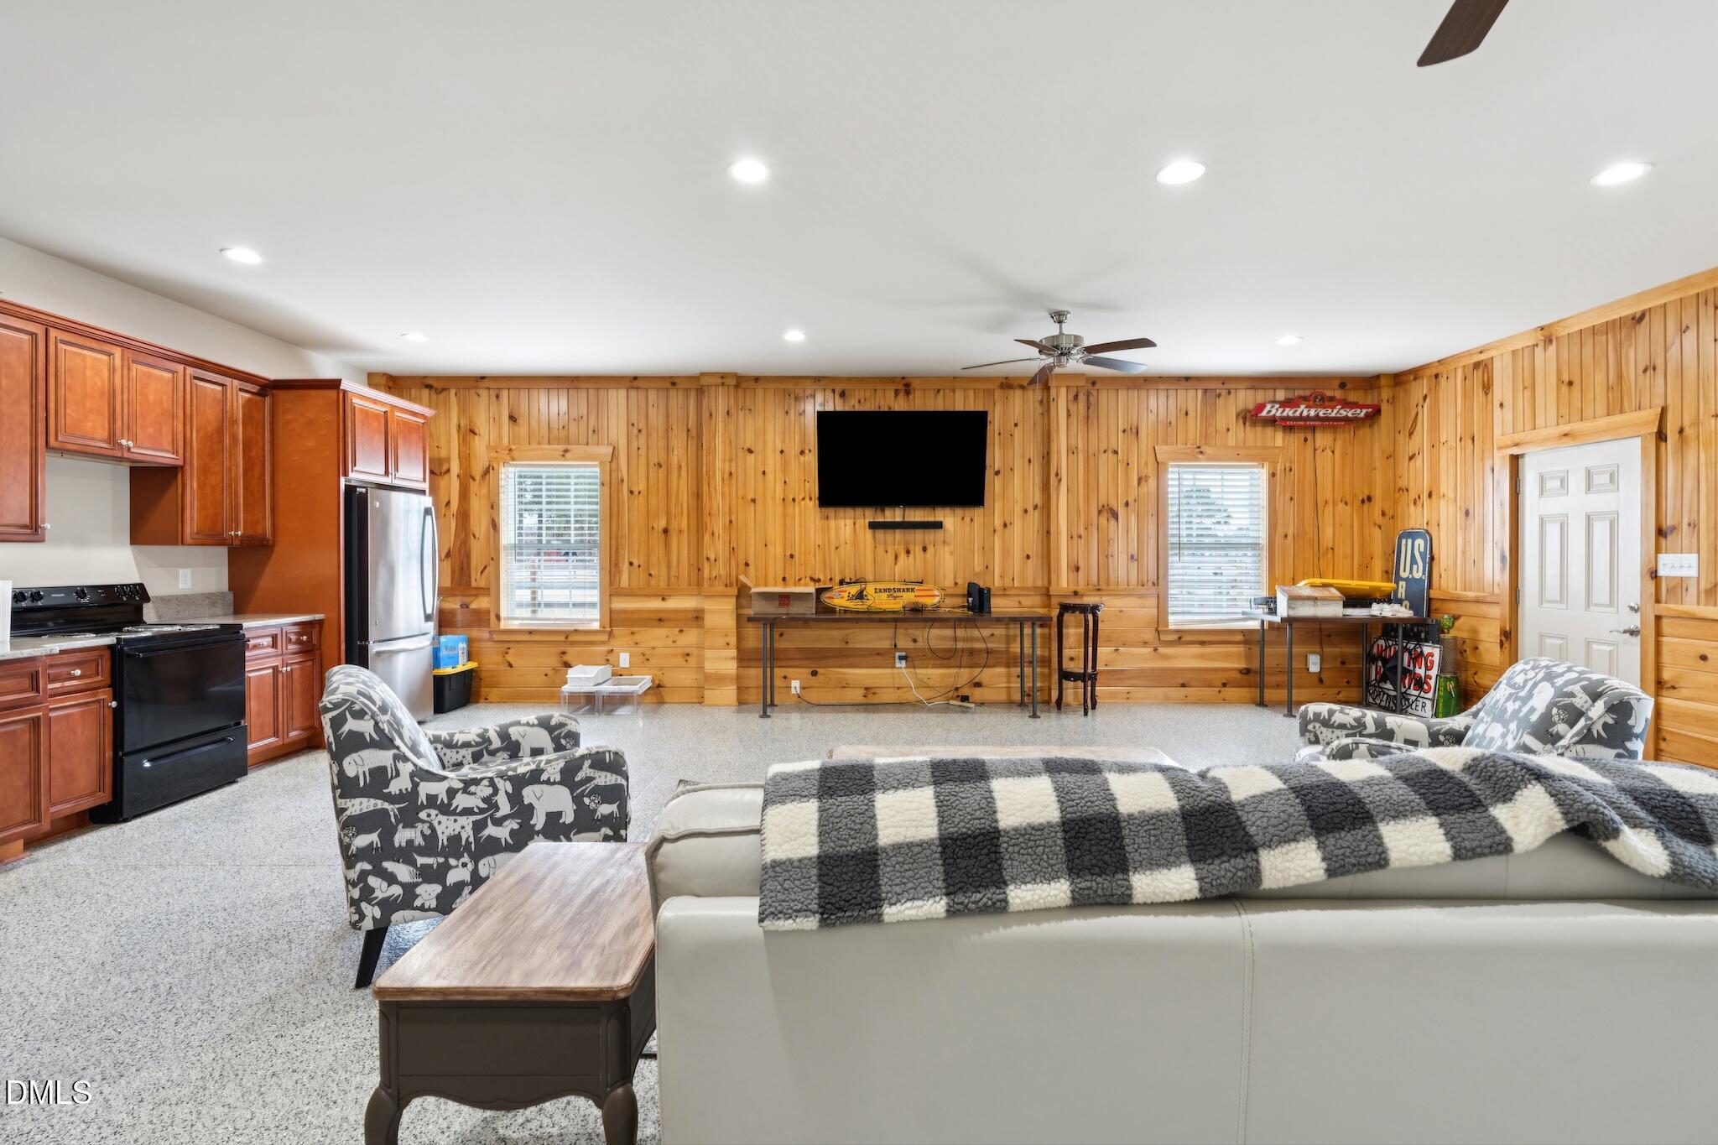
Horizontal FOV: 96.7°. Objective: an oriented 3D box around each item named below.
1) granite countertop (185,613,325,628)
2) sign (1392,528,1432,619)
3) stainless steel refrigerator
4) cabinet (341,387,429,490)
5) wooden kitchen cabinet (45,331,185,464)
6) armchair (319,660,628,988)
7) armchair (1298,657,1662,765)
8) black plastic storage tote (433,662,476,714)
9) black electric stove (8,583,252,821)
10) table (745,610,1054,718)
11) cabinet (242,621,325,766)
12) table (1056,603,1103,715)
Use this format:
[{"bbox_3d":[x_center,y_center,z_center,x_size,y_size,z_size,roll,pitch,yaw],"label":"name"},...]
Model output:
[{"bbox_3d":[-4.025,0.319,4.942,0.650,0.040,0.750,0,1,0],"label":"granite countertop"},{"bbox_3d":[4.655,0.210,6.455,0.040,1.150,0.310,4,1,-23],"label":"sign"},{"bbox_3d":[-3.825,0.303,5.777,0.850,1.790,0.800,0,1,0],"label":"stainless steel refrigerator"},{"bbox_3d":[-3.950,-0.968,5.812,0.720,0.610,0.960,0,1,0],"label":"cabinet"},{"bbox_3d":[-4.185,-0.920,4.148,0.330,0.600,0.770,0,1,0],"label":"wooden kitchen cabinet"},{"bbox_3d":[-1.384,0.817,2.759,0.860,0.880,0.770,-1,1,-32],"label":"armchair"},{"bbox_3d":[2.230,0.814,2.906,0.860,0.880,0.770,1,1,26],"label":"armchair"},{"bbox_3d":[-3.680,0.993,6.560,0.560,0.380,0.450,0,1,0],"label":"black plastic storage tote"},{"bbox_3d":[-3.985,0.649,4.188,0.700,1.160,0.765,0,1,0],"label":"black electric stove"},{"bbox_3d":[0.340,0.775,6.486,2.470,0.820,0.500,0,1,0],"label":"table"},{"bbox_3d":[-4.030,0.777,4.951,0.630,0.875,0.750,0,1,0],"label":"cabinet"},{"bbox_3d":[1.875,0.725,6.495,0.340,0.920,0.340,1,1,30],"label":"table"}]

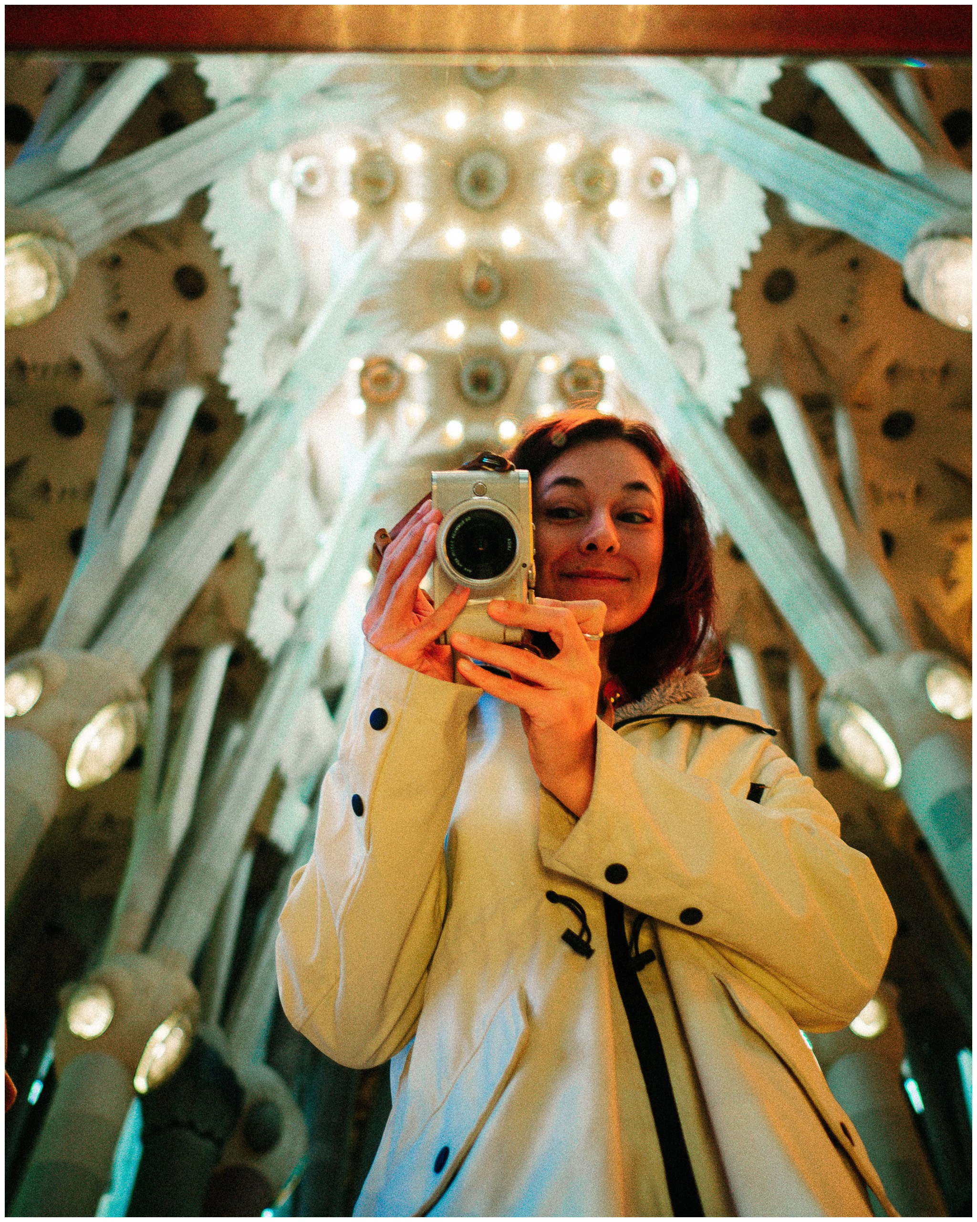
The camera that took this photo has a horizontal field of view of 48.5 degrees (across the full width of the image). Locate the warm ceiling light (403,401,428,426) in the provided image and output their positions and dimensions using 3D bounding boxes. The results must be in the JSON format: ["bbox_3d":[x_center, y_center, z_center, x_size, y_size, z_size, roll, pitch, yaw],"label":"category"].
[{"bbox_3d":[-2.874,-7.758,42.695,0.800,0.500,0.800,0,-62,-1],"label":"warm ceiling light"}]

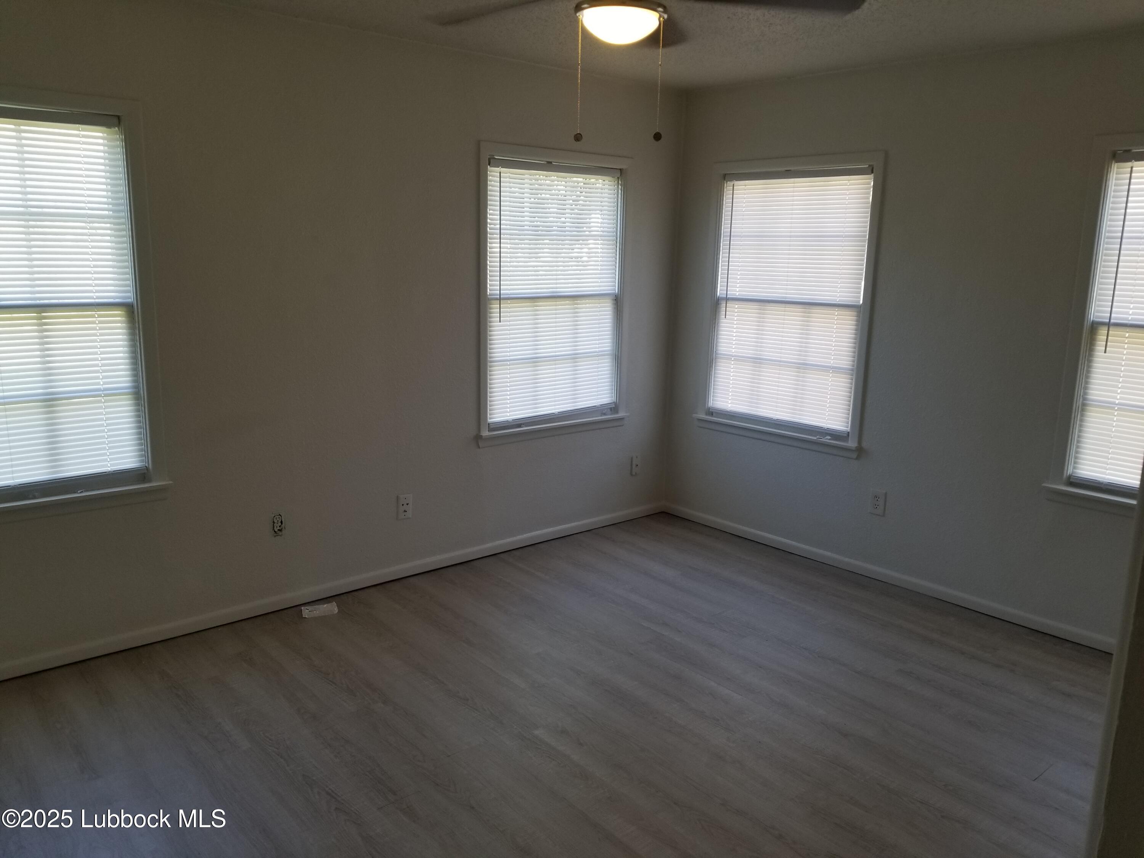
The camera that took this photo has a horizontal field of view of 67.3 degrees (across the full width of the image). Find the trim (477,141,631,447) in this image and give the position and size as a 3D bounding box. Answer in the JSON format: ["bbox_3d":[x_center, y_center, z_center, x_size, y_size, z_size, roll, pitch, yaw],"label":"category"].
[{"bbox_3d":[-0.075,-0.677,4.408,0.960,1.418,0.095,-9,15,-40],"label":"trim"}]

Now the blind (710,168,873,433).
[{"bbox_3d":[1.093,-0.658,4.402,0.037,1.281,0.880,-9,15,-40],"label":"blind"}]

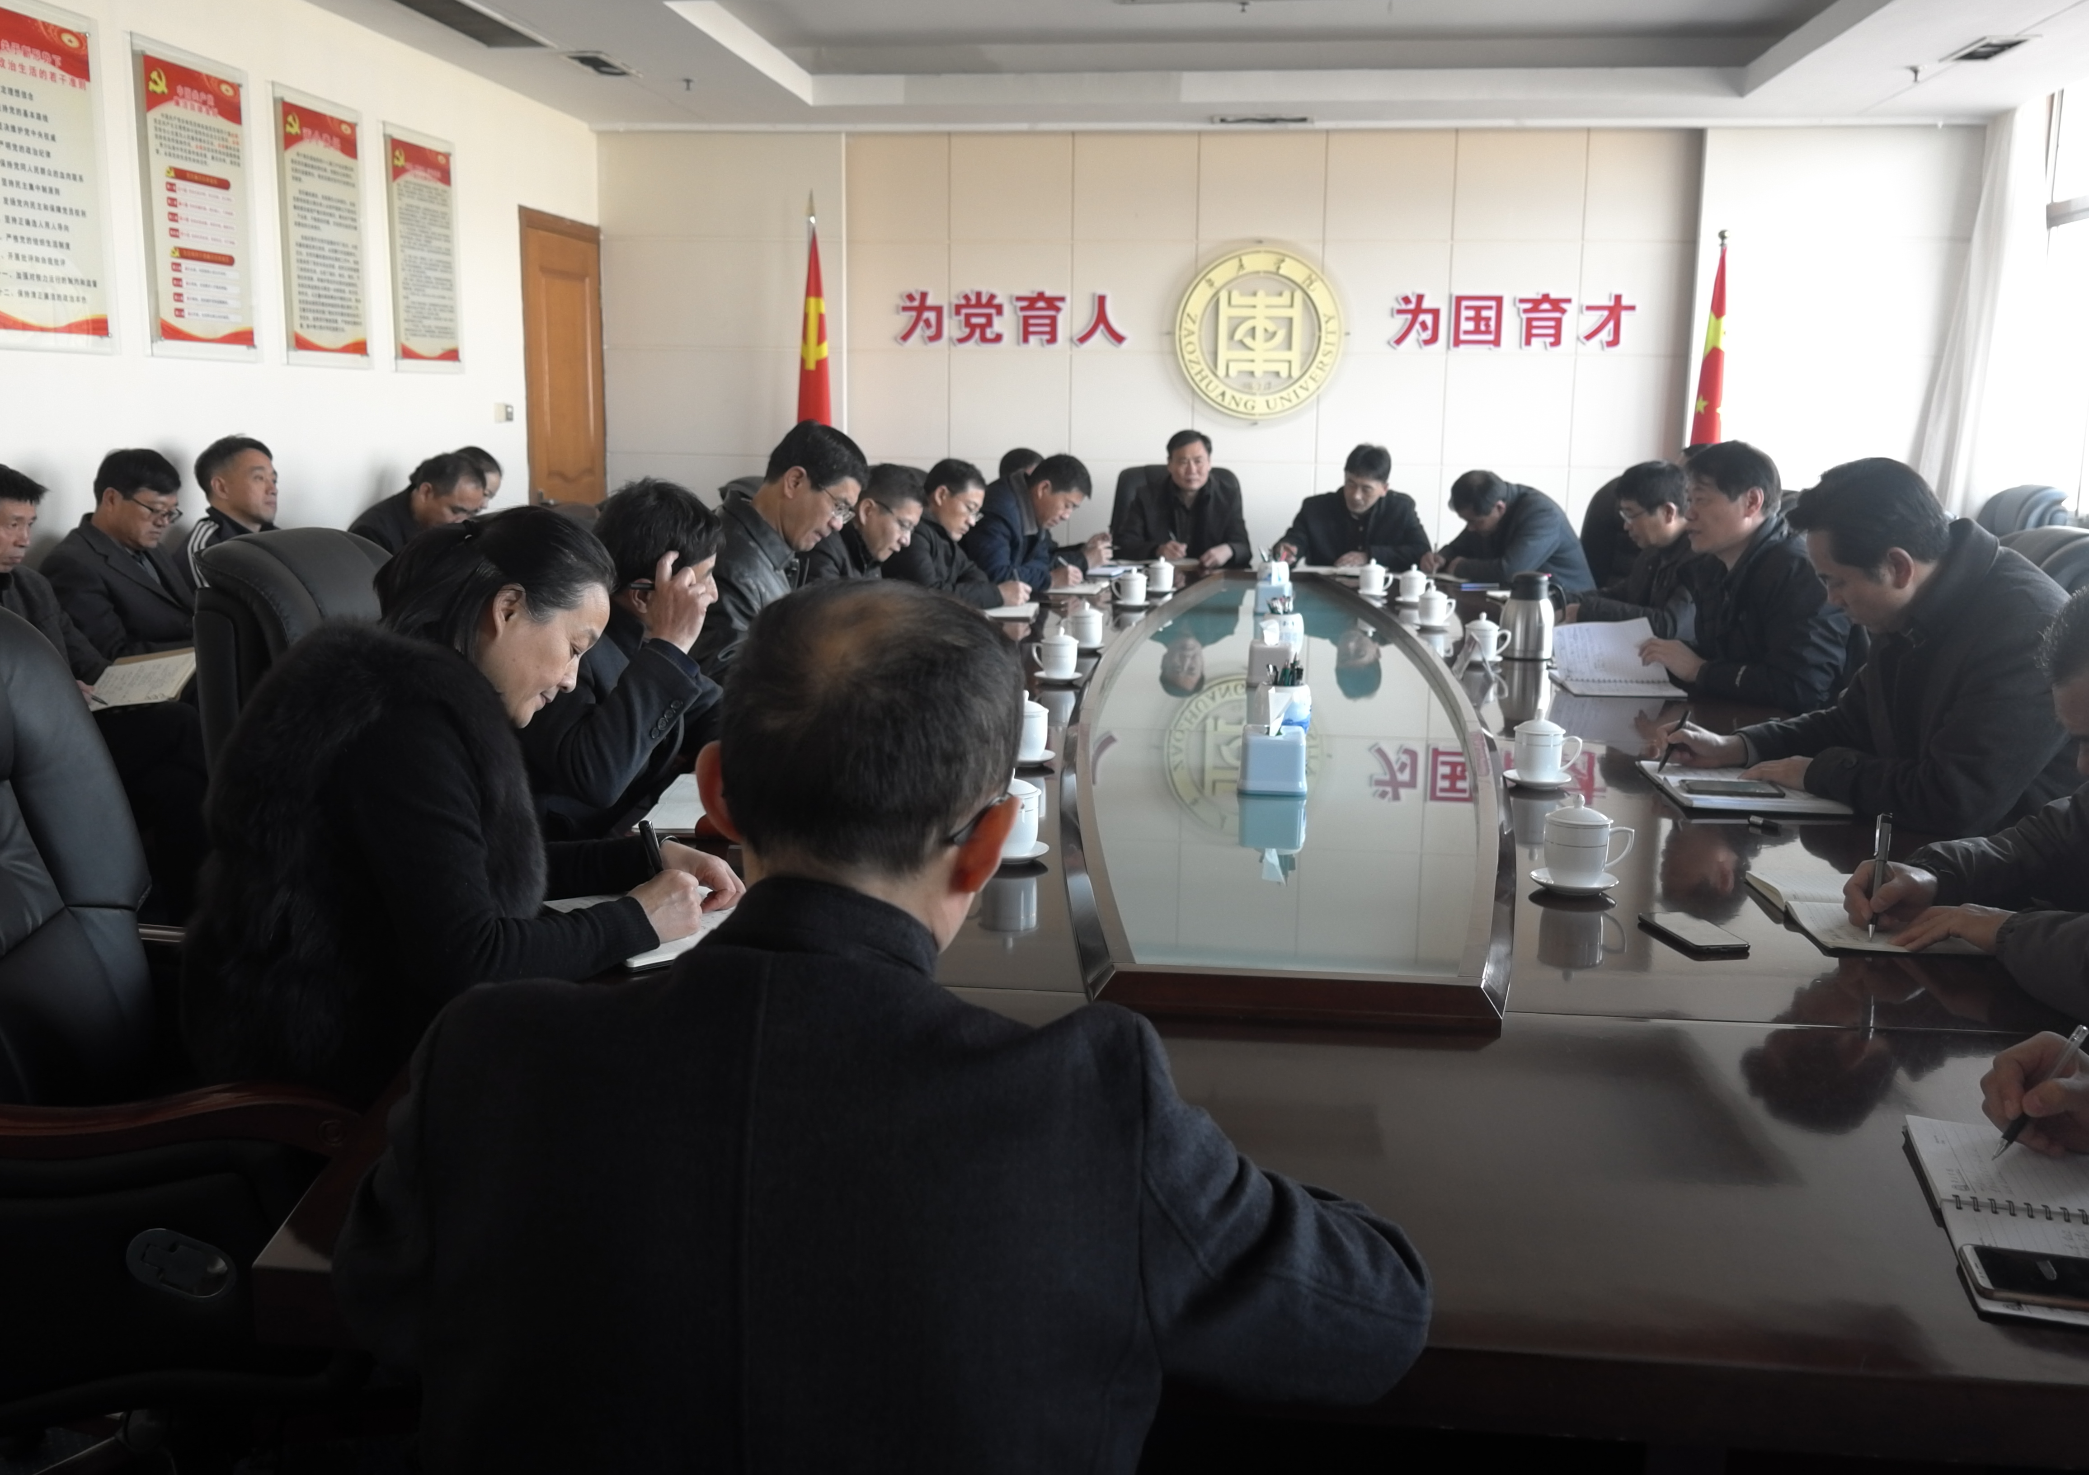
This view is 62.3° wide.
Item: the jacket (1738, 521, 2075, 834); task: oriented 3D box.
[{"bbox_3d":[1.473,0.002,2.990,0.500,0.768,0.530,1,11,4],"label":"jacket"}]

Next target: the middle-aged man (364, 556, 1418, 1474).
[{"bbox_3d":[-0.087,0.502,1.245,0.620,1.230,0.780,2,10,6],"label":"middle-aged man"}]

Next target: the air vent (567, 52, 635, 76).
[{"bbox_3d":[-1.732,-2.656,6.812,0.170,0.050,0.430,2,10,6],"label":"air vent"}]

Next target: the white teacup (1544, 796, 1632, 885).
[{"bbox_3d":[0.743,0.134,2.341,0.120,0.120,0.090,4,11,17],"label":"white teacup"}]

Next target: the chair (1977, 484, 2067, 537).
[{"bbox_3d":[3.260,-0.305,6.217,0.750,1.177,0.670,1,11,4],"label":"chair"}]

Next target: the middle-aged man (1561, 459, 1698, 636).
[{"bbox_3d":[1.731,-0.132,4.841,0.800,1.240,0.550,2,10,6],"label":"middle-aged man"}]

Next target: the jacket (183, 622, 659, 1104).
[{"bbox_3d":[-0.685,0.162,2.019,0.540,0.610,0.490,0,10,-2],"label":"jacket"}]

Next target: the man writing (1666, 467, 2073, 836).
[{"bbox_3d":[1.410,0.197,2.943,0.760,1.320,0.580,2,11,8],"label":"man writing"}]

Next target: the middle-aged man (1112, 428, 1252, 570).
[{"bbox_3d":[0.581,-0.635,7.387,0.580,1.330,0.720,2,10,5],"label":"middle-aged man"}]

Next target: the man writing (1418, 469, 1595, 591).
[{"bbox_3d":[1.810,-0.422,6.723,0.720,1.200,0.560,-5,12,-30],"label":"man writing"}]

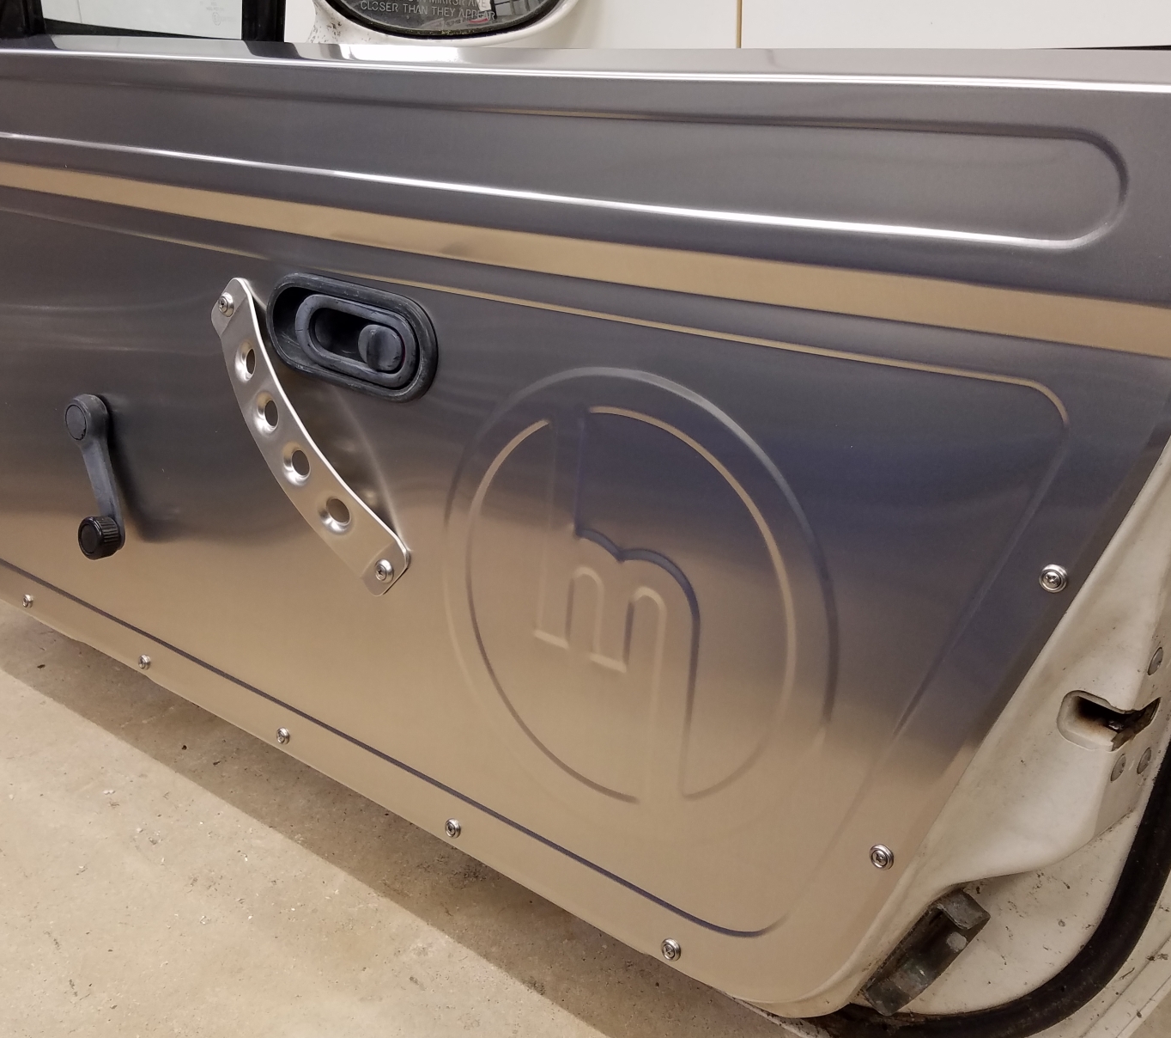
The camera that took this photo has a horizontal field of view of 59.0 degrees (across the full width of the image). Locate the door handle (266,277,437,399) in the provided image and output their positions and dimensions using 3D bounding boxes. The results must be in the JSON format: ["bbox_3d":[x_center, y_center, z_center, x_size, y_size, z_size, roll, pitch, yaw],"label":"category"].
[{"bbox_3d":[-0.146,-0.120,0.673,0.160,0.066,0.036,21,22,31],"label":"door handle"}]

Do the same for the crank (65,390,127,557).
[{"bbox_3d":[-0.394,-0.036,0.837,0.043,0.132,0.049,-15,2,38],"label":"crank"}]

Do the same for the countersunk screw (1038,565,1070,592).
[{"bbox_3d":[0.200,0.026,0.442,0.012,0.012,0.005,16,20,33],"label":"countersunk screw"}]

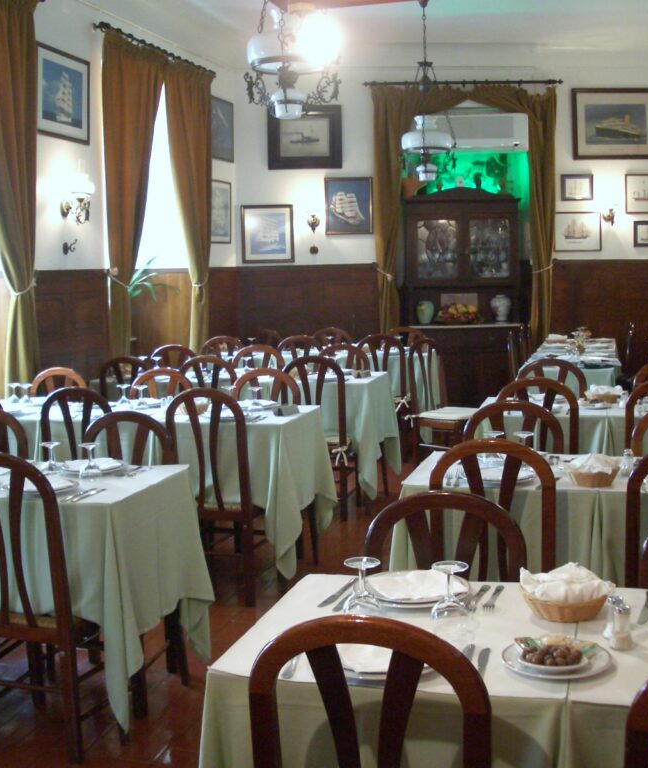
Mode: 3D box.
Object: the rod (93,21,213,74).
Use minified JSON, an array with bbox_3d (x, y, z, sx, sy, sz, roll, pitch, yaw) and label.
[{"bbox_3d":[-1.267,-2.592,8.125,0.090,0.060,2.124,1,7,17],"label":"rod"}]

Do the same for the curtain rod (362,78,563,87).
[{"bbox_3d":[1.270,-2.756,9.469,1.827,0.060,0.070,-1,6,-1],"label":"curtain rod"}]

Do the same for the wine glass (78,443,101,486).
[{"bbox_3d":[-0.862,0.283,3.802,0.077,0.115,0.077,1,6,15],"label":"wine glass"}]

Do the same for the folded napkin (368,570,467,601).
[{"bbox_3d":[0.194,0.419,2.145,0.210,0.032,0.165,0,7,16],"label":"folded napkin"}]

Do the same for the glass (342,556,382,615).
[{"bbox_3d":[0.080,0.435,2.197,0.085,0.120,0.085,-1,7,0],"label":"glass"}]

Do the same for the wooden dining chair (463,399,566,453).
[{"bbox_3d":[0.672,0.579,3.760,0.420,0.985,0.460,0,7,16],"label":"wooden dining chair"}]

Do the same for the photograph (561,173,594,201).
[{"bbox_3d":[2.256,-1.747,9.220,0.282,0.223,0.025,-1,7,-1],"label":"photograph"}]

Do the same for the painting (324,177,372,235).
[{"bbox_3d":[0.227,-1.621,9.417,0.437,0.517,0.030,-2,6,-1],"label":"painting"}]

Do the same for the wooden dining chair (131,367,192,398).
[{"bbox_3d":[-0.956,0.417,5.598,0.425,0.976,0.455,1,7,17],"label":"wooden dining chair"}]

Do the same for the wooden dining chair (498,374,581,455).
[{"bbox_3d":[1.042,0.438,4.921,0.420,0.985,0.460,0,7,16],"label":"wooden dining chair"}]

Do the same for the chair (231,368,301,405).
[{"bbox_3d":[-0.352,0.432,5.281,0.420,0.985,0.460,0,7,16],"label":"chair"}]

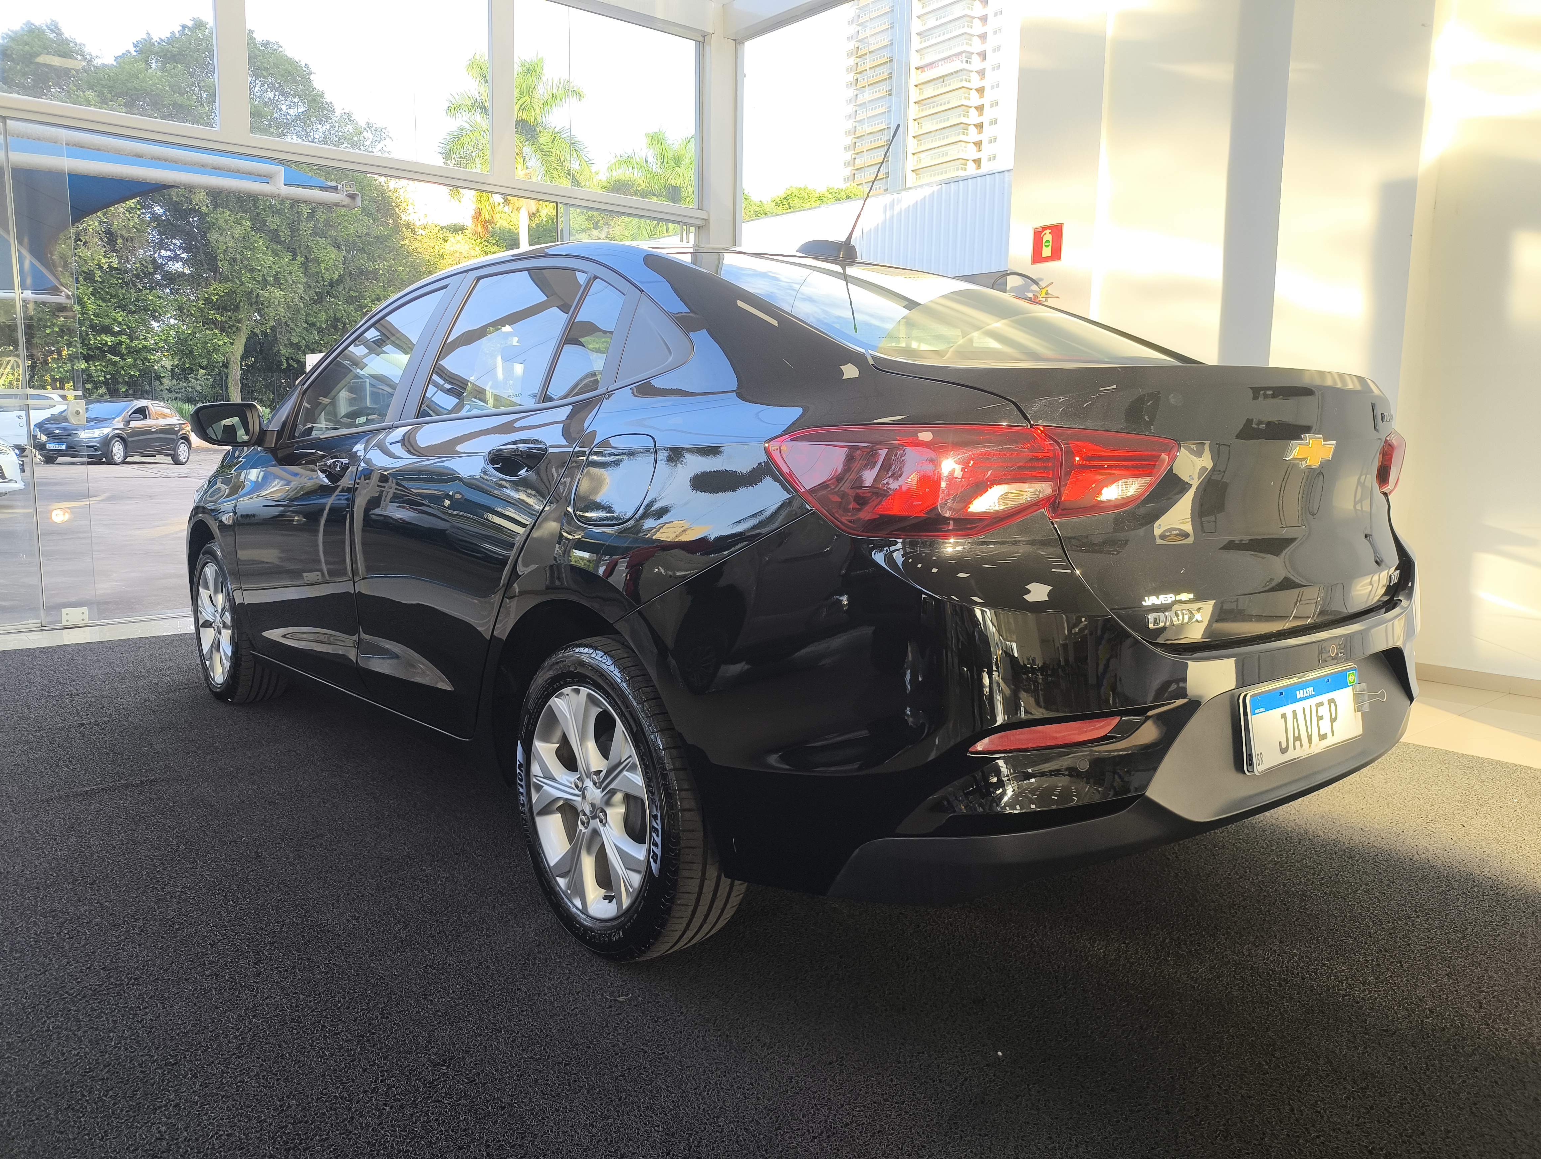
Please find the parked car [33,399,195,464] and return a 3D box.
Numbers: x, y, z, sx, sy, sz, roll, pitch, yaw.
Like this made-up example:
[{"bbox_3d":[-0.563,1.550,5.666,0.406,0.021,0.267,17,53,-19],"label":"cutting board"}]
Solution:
[{"bbox_3d":[-14.794,-3.317,25.145,1.730,1.475,3.950,1,8,2],"label":"parked car"}]

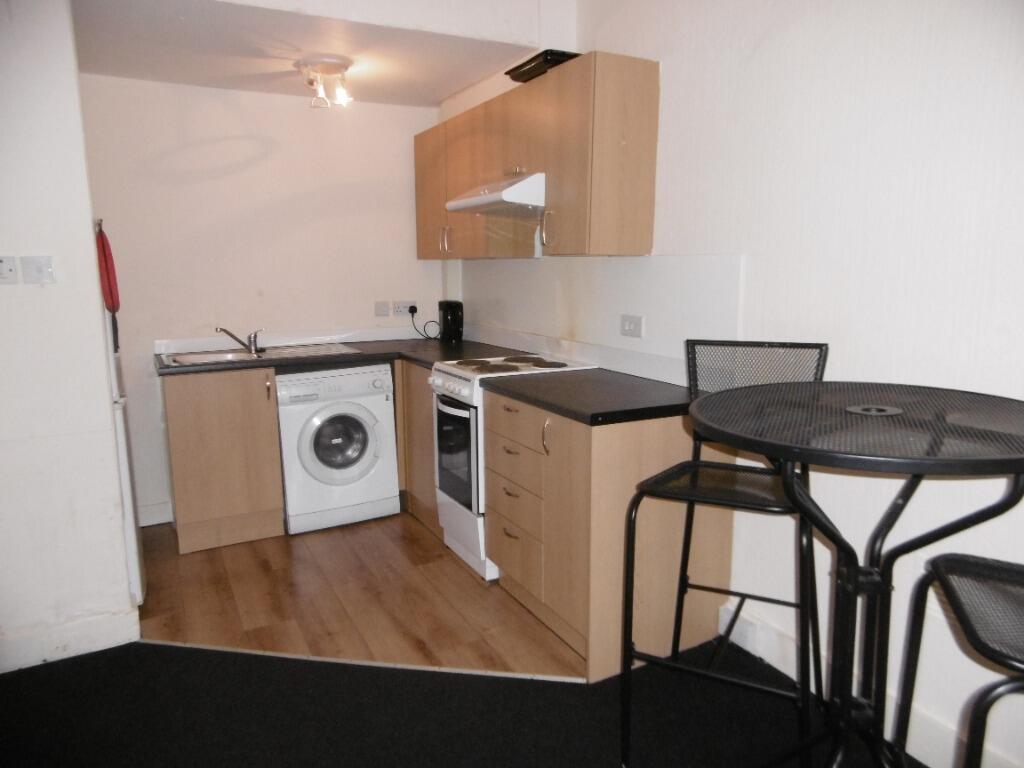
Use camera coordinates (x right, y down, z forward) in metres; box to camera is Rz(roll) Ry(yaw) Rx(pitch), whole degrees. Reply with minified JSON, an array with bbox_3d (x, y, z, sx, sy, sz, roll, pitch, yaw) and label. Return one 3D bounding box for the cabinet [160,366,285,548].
[{"bbox_3d":[-1.534,0.333,3.754,0.497,0.880,0.580,-5,11,-27],"label":"cabinet"}]

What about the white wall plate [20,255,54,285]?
[{"bbox_3d":[-1.564,-0.376,2.345,0.087,0.085,0.012,-6,11,-27],"label":"white wall plate"}]

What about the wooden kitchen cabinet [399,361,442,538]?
[{"bbox_3d":[-0.451,0.315,3.674,0.025,0.822,0.555,-5,11,-27],"label":"wooden kitchen cabinet"}]

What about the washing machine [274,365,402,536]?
[{"bbox_3d":[-1.032,0.301,4.009,0.597,0.848,0.560,-5,11,-27],"label":"washing machine"}]

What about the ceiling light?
[{"bbox_3d":[-0.962,-1.548,3.665,0.290,0.220,0.290,-5,11,-27],"label":"ceiling light"}]

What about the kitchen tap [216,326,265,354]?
[{"bbox_3d":[-1.424,-0.217,3.747,0.240,0.155,0.065,-5,11,-27],"label":"kitchen tap"}]

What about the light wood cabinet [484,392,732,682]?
[{"bbox_3d":[0.344,0.483,2.778,0.609,0.875,0.789,-5,11,-27],"label":"light wood cabinet"}]

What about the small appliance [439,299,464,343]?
[{"bbox_3d":[-0.374,-0.383,4.353,0.150,0.253,0.175,-1,10,-5],"label":"small appliance"}]

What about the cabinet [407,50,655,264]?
[{"bbox_3d":[-0.010,-0.999,3.549,0.298,0.730,1.930,-5,11,-27],"label":"cabinet"}]

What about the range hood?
[{"bbox_3d":[0.043,-0.861,3.255,0.490,0.130,0.610,-5,11,-27],"label":"range hood"}]

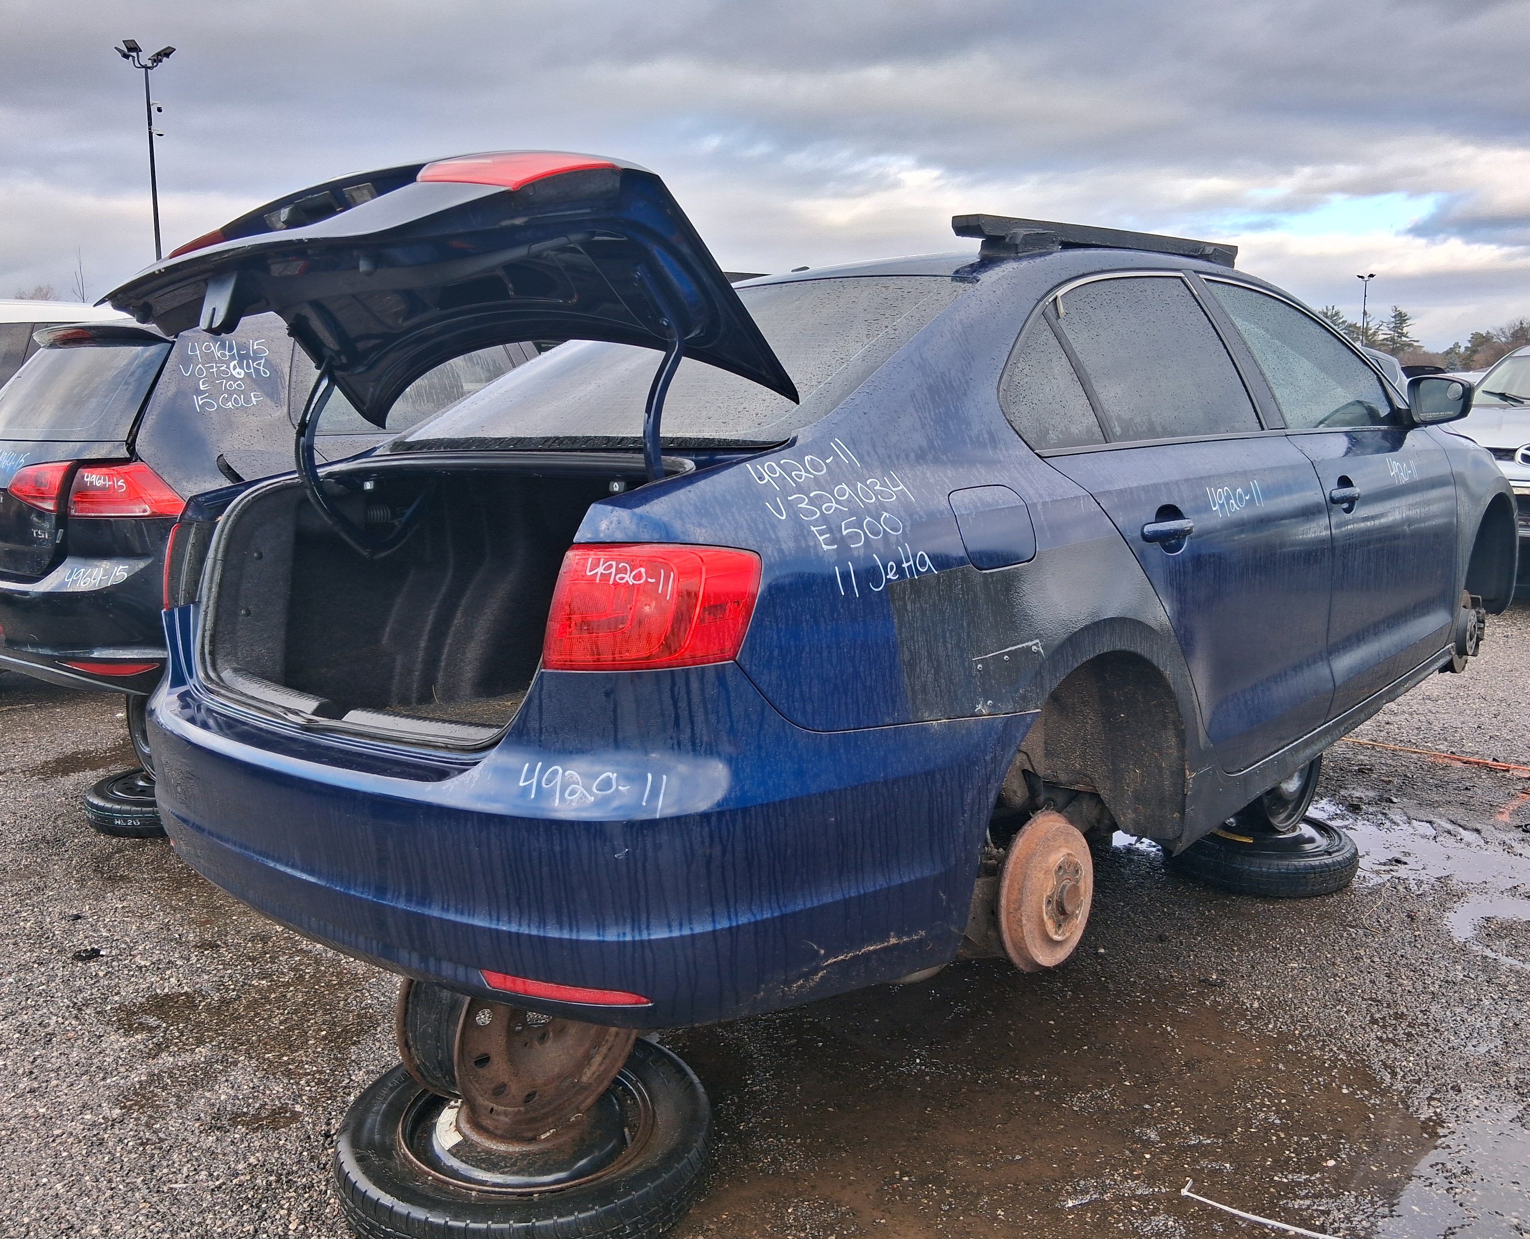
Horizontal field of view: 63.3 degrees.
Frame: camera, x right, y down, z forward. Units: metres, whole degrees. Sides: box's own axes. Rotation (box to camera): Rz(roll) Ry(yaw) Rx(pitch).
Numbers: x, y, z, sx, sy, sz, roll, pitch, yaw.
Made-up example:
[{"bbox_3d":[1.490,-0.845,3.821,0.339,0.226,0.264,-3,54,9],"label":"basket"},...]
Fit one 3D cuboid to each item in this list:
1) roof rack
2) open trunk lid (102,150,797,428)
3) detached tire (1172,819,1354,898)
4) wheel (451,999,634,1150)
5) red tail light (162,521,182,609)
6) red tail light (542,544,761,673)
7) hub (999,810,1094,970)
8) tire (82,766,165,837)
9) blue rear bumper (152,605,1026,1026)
[{"bbox_3d":[0.804,-0.831,2.816,0.080,0.090,1.230,5,13,43],"label":"roof rack"},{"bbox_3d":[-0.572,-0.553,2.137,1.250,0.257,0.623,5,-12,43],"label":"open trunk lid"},{"bbox_3d":[1.535,0.725,3.860,0.565,0.120,0.565,0,8,0],"label":"detached tire"},{"bbox_3d":[-0.384,0.613,2.033,0.155,0.415,0.415,11,14,37],"label":"wheel"},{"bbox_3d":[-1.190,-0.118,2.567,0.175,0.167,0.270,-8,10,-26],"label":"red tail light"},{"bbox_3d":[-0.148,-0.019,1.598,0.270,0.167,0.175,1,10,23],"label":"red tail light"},{"bbox_3d":[0.542,0.510,2.286,0.080,0.285,0.285,5,13,43],"label":"hub"},{"bbox_3d":[-2.090,0.632,4.390,0.575,0.130,0.575,7,11,42],"label":"tire"},{"bbox_3d":[-0.496,0.246,2.301,1.770,0.560,0.860,5,13,43],"label":"blue rear bumper"}]

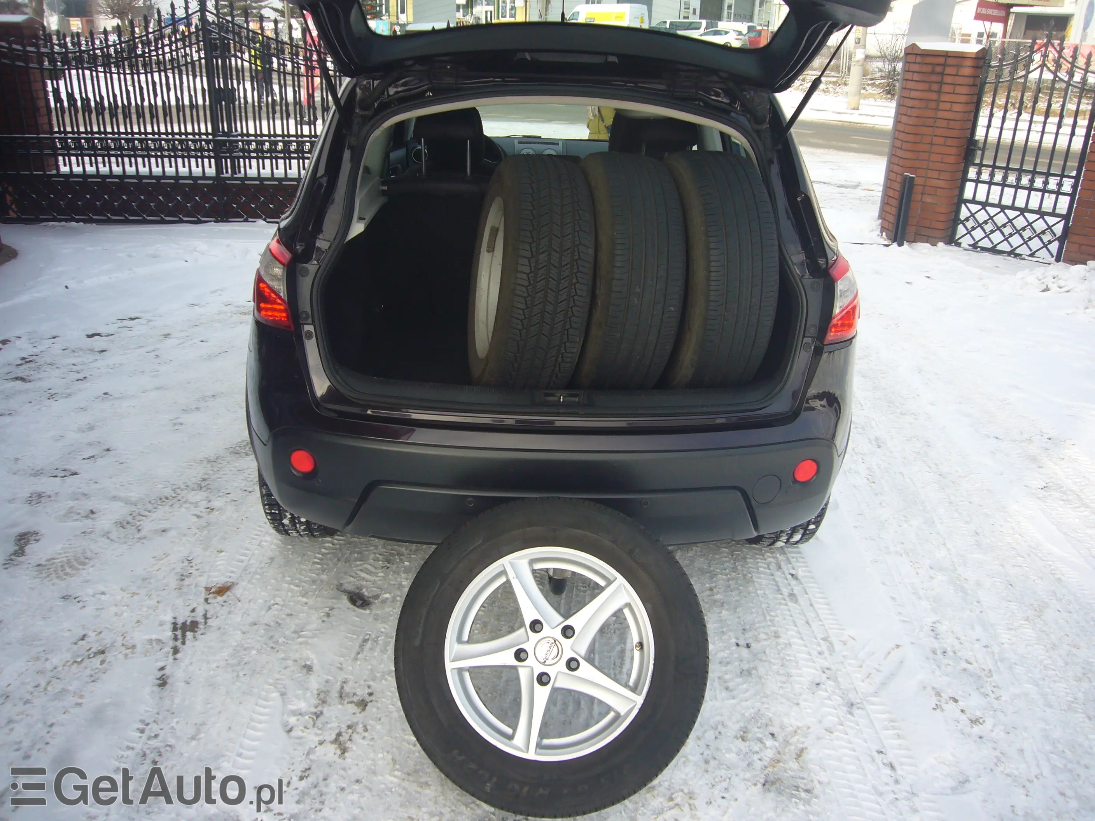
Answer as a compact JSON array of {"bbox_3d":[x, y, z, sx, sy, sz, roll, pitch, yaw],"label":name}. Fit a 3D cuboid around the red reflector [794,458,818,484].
[{"bbox_3d":[0.634,0.146,2.185,0.061,0.061,0.016,-4,25,-13],"label":"red reflector"}]

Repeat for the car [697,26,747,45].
[{"bbox_3d":[11.672,-25.672,61.500,4.250,1.470,1.780,15,26,30],"label":"car"}]

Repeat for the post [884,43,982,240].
[{"bbox_3d":[3.619,-2.489,8.300,0.620,1.740,0.500,16,26,32],"label":"post"}]

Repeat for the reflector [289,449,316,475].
[{"bbox_3d":[-0.599,0.123,2.175,0.061,0.061,0.016,6,25,11],"label":"reflector"}]

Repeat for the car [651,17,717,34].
[{"bbox_3d":[10.072,-28.015,66.000,4.900,1.950,1.920,17,27,33],"label":"car"}]

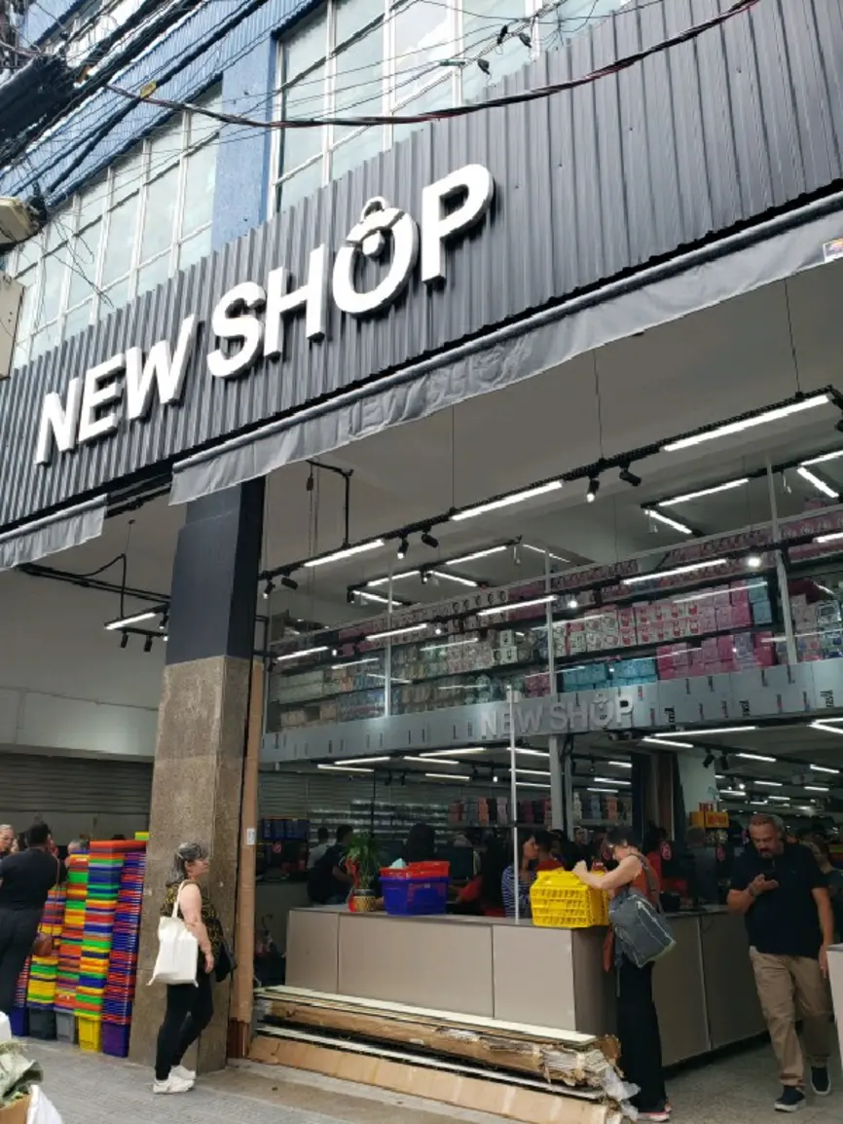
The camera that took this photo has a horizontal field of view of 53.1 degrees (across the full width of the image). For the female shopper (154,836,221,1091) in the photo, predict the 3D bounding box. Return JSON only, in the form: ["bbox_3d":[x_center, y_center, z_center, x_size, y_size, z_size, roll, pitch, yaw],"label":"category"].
[{"bbox_3d":[-1.660,2.828,6.021,0.460,1.580,0.460,5,-19,-13],"label":"female shopper"}]

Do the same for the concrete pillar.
[{"bbox_3d":[-1.848,1.532,7.137,0.830,4.750,0.280,-14,-23,35],"label":"concrete pillar"}]

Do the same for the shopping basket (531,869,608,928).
[{"bbox_3d":[0.996,2.261,5.669,0.400,0.330,0.320,-13,-23,34],"label":"shopping basket"}]

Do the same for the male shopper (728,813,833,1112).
[{"bbox_3d":[2.458,2.629,5.695,0.640,1.750,0.480,-11,-22,30],"label":"male shopper"}]

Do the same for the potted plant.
[{"bbox_3d":[-0.476,2.556,6.967,0.280,0.600,0.280,0,-19,0],"label":"potted plant"}]

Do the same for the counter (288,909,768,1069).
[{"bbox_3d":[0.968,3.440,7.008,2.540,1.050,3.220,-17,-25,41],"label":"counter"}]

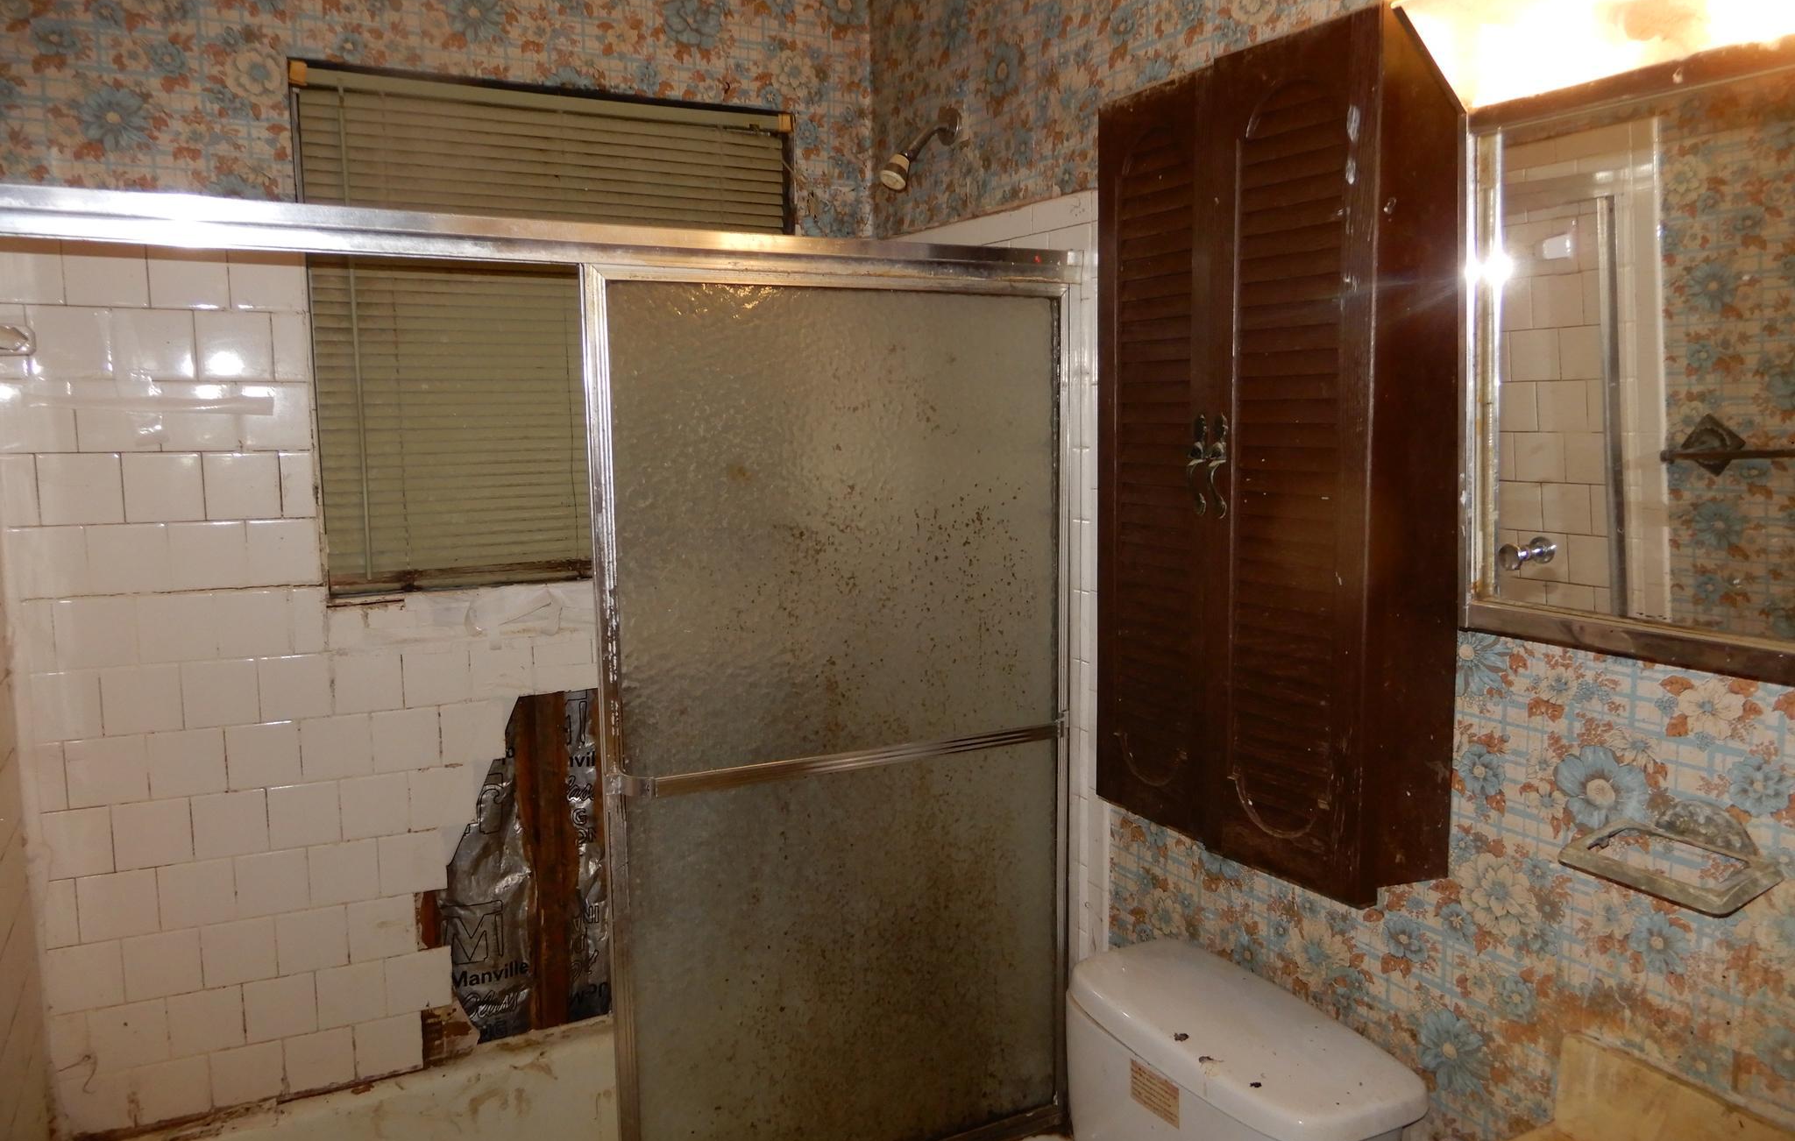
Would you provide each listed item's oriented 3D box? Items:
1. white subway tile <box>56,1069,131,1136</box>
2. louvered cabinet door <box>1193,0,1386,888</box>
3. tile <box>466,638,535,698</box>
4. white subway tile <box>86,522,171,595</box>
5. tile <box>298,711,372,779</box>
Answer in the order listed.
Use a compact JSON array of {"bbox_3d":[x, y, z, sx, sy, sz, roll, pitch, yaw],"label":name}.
[{"bbox_3d":[-1.277,0.846,1.980,0.100,0.099,0.010,-3,8,-24],"label":"white subway tile"},{"bbox_3d":[0.429,-0.109,1.359,0.023,0.907,0.226,-5,8,-31],"label":"louvered cabinet door"},{"bbox_3d":[-0.683,0.171,2.163,0.107,0.107,0.010,-3,8,-24],"label":"tile"},{"bbox_3d":[-1.195,-0.018,1.933,0.108,0.108,0.009,-4,7,-28],"label":"white subway tile"},{"bbox_3d":[-0.929,0.292,2.066,0.107,0.107,0.010,-3,8,-24],"label":"tile"}]

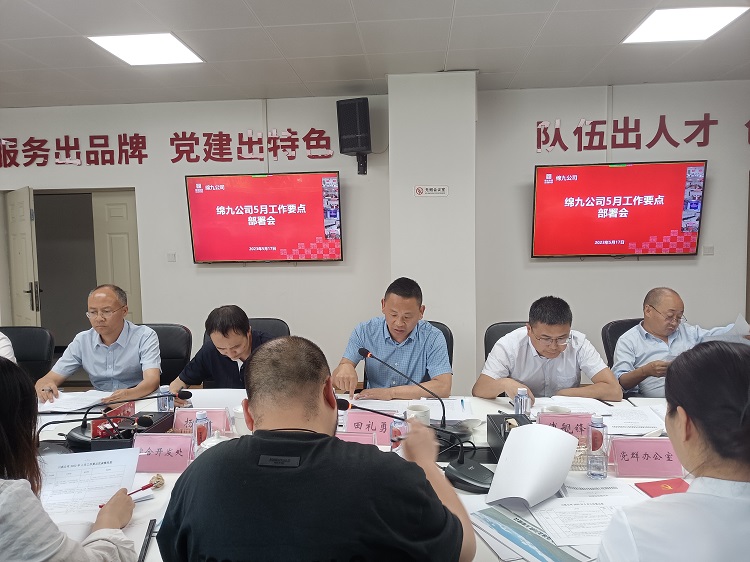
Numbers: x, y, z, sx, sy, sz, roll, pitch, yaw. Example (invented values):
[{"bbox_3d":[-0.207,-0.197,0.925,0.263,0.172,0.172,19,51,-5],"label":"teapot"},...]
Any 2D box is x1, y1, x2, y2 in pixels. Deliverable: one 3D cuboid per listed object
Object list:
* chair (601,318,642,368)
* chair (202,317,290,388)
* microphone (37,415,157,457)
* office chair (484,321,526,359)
[{"bbox_3d":[1.506,0.739,2.798,0.600,1.046,0.640,-2,3,-14],"label":"chair"},{"bbox_3d":[-0.772,0.754,3.001,0.600,1.050,0.660,-1,3,5],"label":"chair"},{"bbox_3d":[-0.954,0.521,1.875,0.454,0.167,0.130,0,3,11],"label":"microphone"},{"bbox_3d":[0.827,0.752,2.786,0.600,1.044,0.640,-1,3,4],"label":"office chair"}]

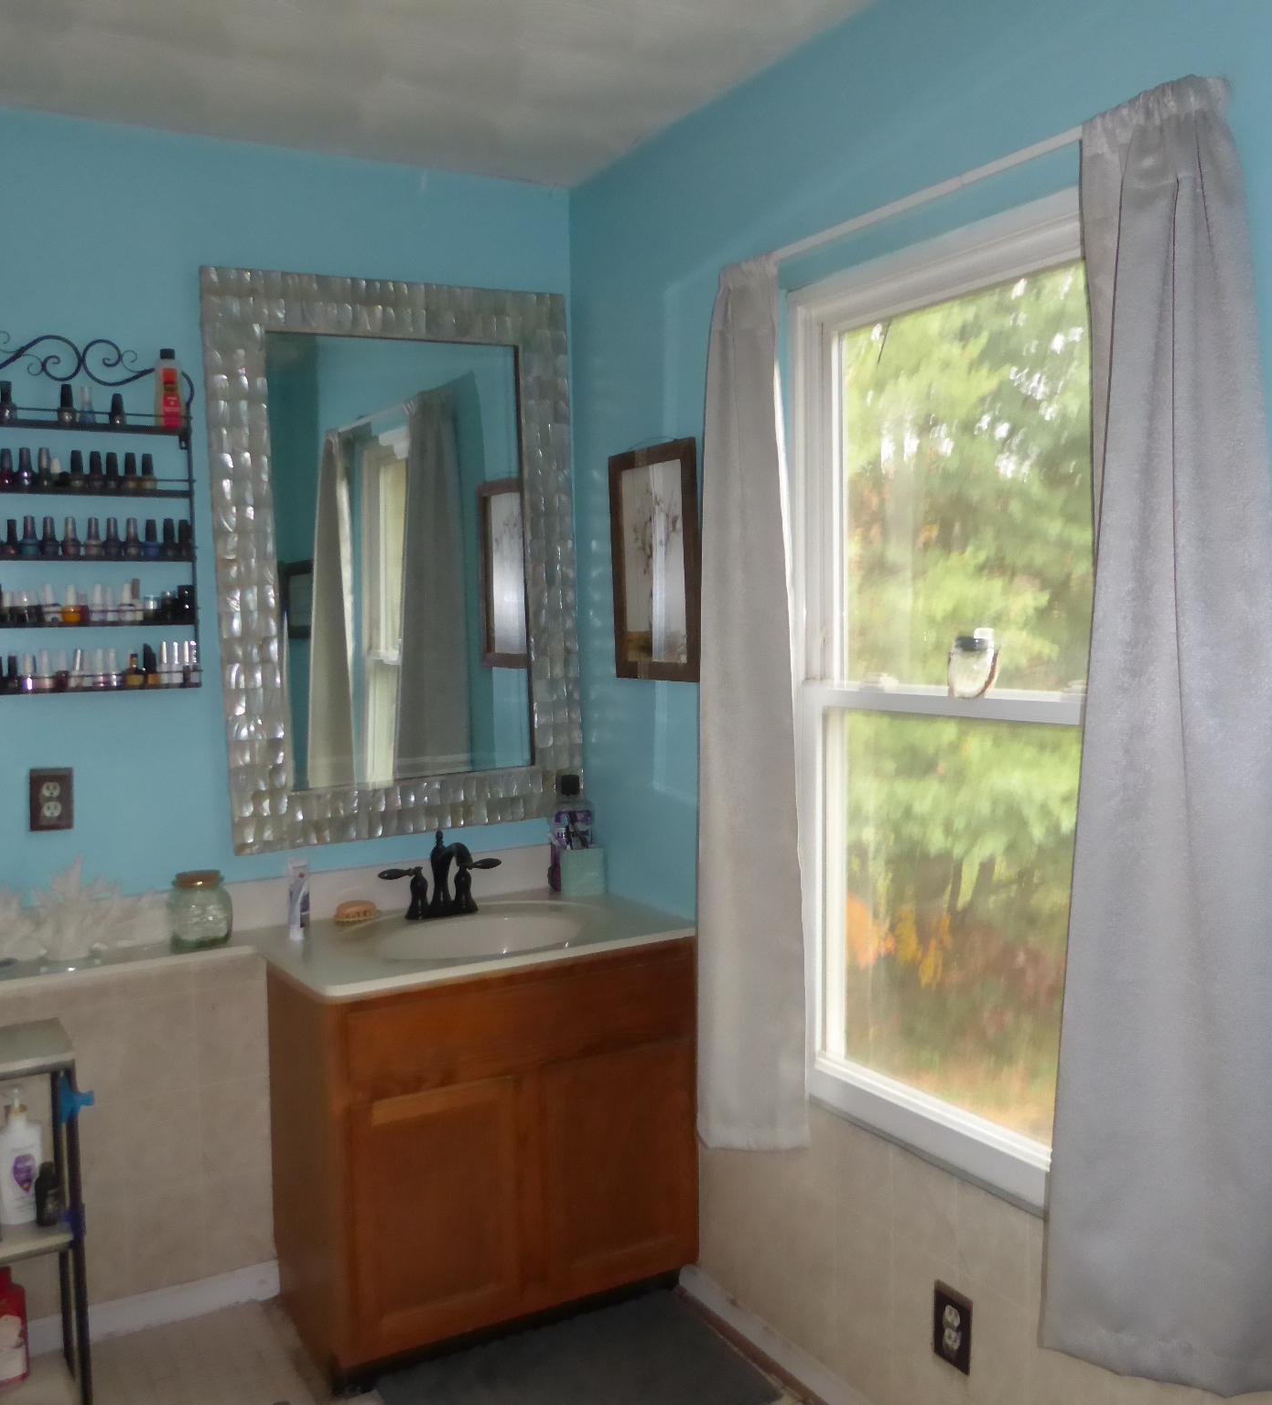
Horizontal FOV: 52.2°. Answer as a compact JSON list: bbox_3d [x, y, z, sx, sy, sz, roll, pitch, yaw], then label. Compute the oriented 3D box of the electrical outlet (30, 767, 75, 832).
[{"bbox_3d":[-1.140,0.190,2.537,0.076,0.120,0.010,-4,4,-30],"label":"electrical outlet"}]

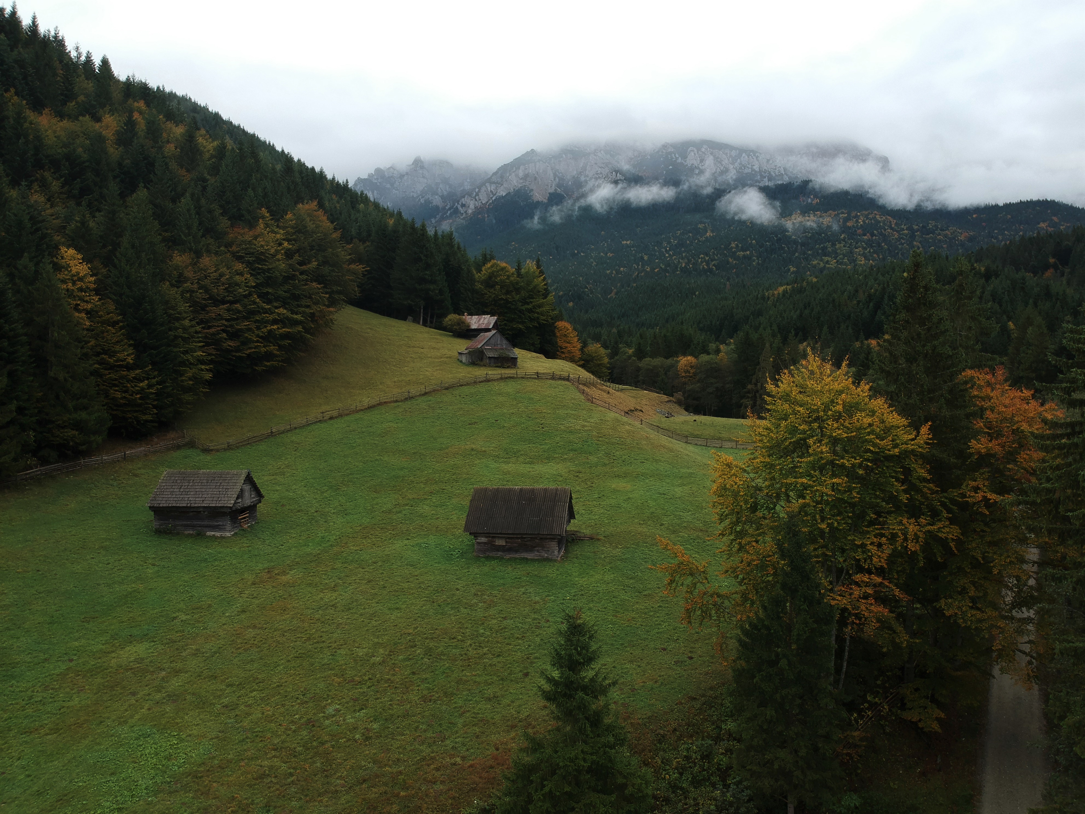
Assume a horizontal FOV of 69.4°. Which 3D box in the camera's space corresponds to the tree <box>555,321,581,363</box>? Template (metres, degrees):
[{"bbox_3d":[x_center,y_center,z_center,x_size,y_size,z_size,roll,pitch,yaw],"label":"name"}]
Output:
[{"bbox_3d":[4.883,-11.768,148.000,5.200,8.900,5.200,-1,3,0],"label":"tree"}]

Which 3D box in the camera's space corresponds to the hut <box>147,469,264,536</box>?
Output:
[{"bbox_3d":[-24.115,6.606,56.460,6.500,4.148,4.262,0,3,10],"label":"hut"}]

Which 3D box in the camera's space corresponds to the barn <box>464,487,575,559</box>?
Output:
[{"bbox_3d":[-1.429,7.946,55.020,6.900,4.649,5.274,0,3,11],"label":"barn"}]

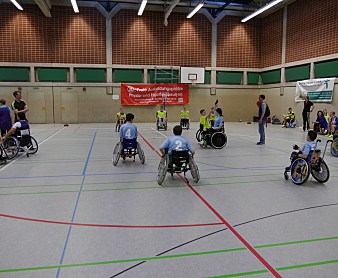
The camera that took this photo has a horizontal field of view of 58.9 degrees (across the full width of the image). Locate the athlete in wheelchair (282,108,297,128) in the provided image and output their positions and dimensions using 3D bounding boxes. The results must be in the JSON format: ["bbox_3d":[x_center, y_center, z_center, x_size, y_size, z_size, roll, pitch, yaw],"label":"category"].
[{"bbox_3d":[6.972,-1.191,17.247,0.870,1.120,0.570,0,8,-6],"label":"athlete in wheelchair"}]

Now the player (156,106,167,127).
[{"bbox_3d":[-0.380,-1.173,16.053,0.580,1.200,0.750,0,7,-2],"label":"player"}]

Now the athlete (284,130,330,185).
[{"bbox_3d":[2.748,0.368,5.896,0.630,1.020,0.840,-3,8,-21],"label":"athlete"}]

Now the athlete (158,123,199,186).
[{"bbox_3d":[0.173,0.305,5.866,0.780,1.120,0.900,-1,8,-10],"label":"athlete"}]

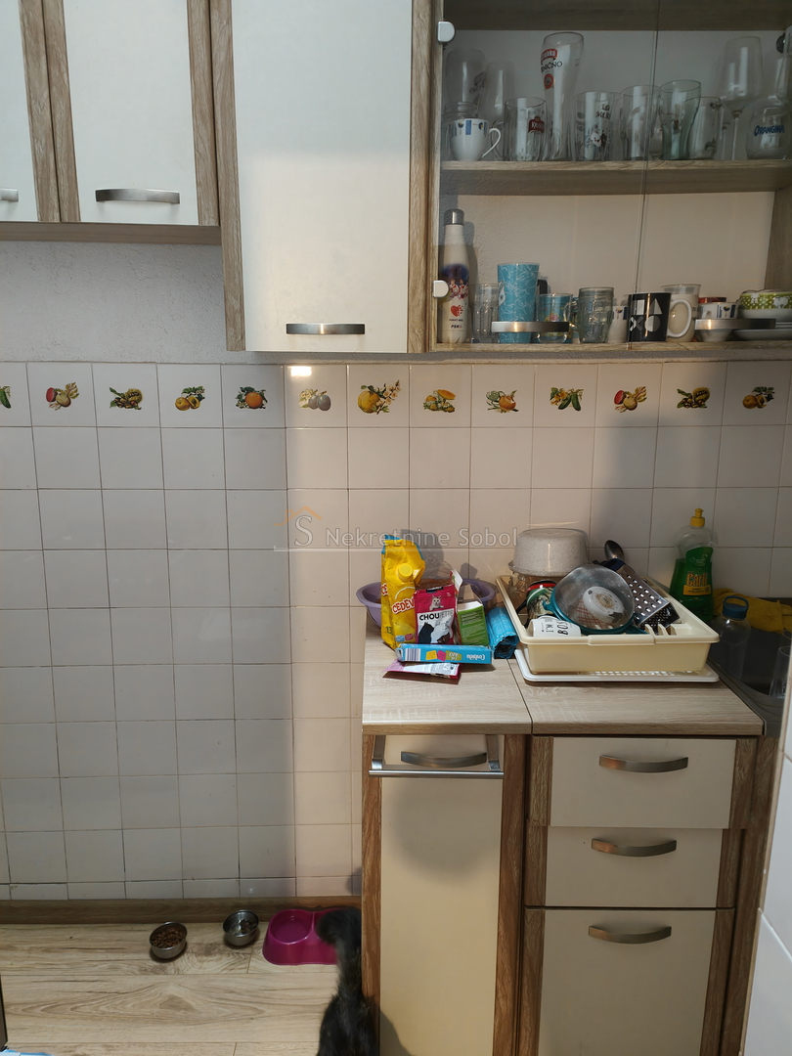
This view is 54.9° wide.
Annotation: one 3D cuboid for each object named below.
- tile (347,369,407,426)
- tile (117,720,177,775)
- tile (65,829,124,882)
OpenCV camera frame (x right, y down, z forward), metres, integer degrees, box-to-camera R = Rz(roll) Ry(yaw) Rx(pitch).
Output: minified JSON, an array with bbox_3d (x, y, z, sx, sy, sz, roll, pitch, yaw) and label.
[{"bbox_3d":[-0.042,-0.321,1.860,0.150,0.150,0.008,0,10,-1],"label":"tile"},{"bbox_3d":[-0.645,0.573,1.987,0.149,0.149,0.008,0,10,-1],"label":"tile"},{"bbox_3d":[-0.811,0.886,2.061,0.149,0.149,0.008,0,11,-1],"label":"tile"}]

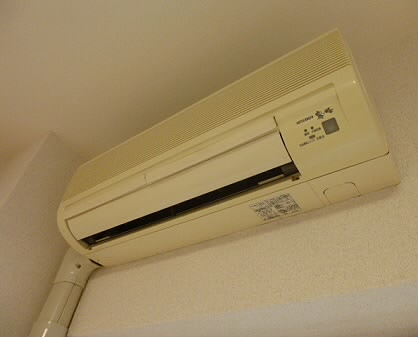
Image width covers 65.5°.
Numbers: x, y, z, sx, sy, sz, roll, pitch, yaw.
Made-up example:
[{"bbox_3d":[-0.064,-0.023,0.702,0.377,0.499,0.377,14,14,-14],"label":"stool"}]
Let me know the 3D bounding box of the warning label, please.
[{"bbox_3d":[0.137,0.081,0.668,0.086,0.002,0.058,-22,-54,29],"label":"warning label"}]

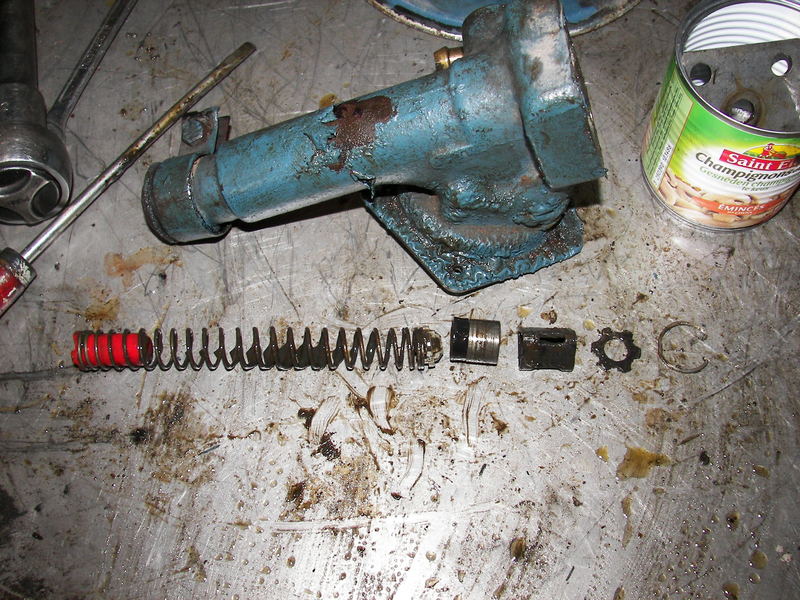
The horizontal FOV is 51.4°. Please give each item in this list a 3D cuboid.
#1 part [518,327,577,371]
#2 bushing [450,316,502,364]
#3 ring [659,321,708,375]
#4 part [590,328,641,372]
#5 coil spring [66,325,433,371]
[{"bbox_3d":[0.086,0.029,0.488,0.032,0.026,0.026,1,69,5],"label":"part"},{"bbox_3d":[0.045,0.024,0.492,0.028,0.026,0.026,5,69,6],"label":"bushing"},{"bbox_3d":[0.169,0.027,0.494,0.031,0.002,0.031,-2,68,4],"label":"ring"},{"bbox_3d":[0.129,0.029,0.496,0.029,0.003,0.029,-2,68,4],"label":"part"},{"bbox_3d":[-0.085,0.030,0.501,0.220,0.025,0.025,-1,68,4],"label":"coil spring"}]

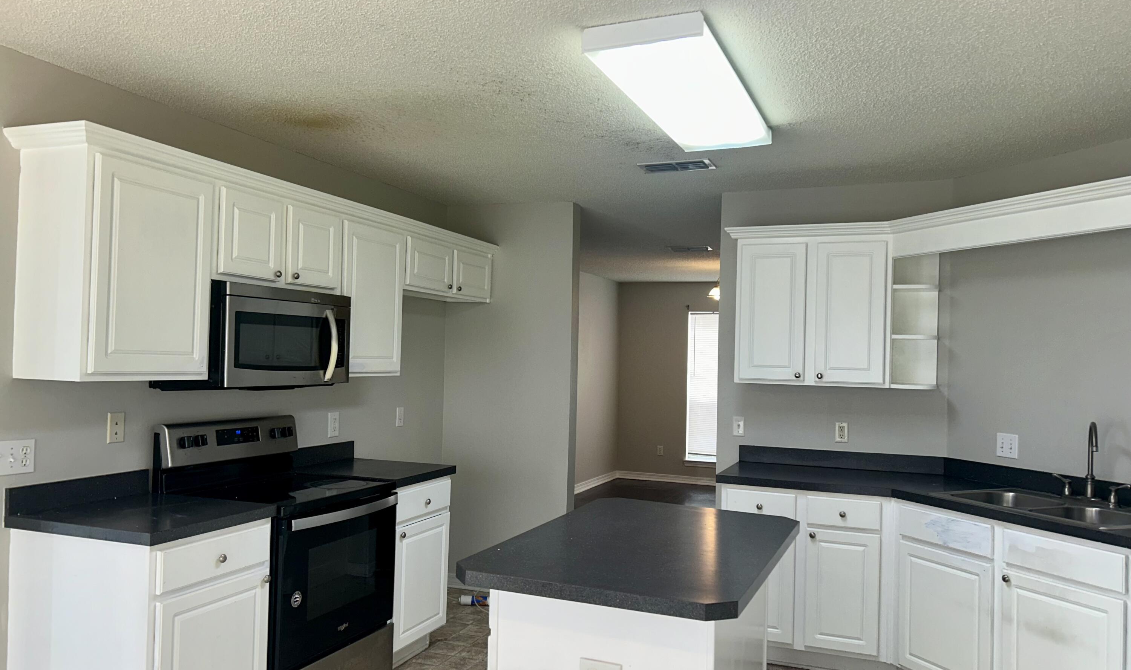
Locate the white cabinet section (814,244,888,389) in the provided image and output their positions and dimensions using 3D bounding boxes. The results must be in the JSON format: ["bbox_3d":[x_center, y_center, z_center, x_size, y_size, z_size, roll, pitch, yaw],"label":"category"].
[{"bbox_3d":[1.490,-0.106,4.414,0.345,0.722,0.335,1,-2,22],"label":"white cabinet section"}]

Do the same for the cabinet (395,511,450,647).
[{"bbox_3d":[-0.909,1.156,4.130,0.511,0.570,0.518,1,-2,22],"label":"cabinet"}]

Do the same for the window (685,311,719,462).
[{"bbox_3d":[1.890,0.635,10.163,0.891,1.808,0.101,1,-2,22],"label":"window"}]

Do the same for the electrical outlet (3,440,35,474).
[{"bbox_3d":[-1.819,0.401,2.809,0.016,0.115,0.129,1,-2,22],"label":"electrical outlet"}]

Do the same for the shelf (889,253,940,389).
[{"bbox_3d":[1.774,-0.072,4.301,0.231,0.695,0.319,1,-2,22],"label":"shelf"}]

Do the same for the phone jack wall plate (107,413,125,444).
[{"bbox_3d":[-1.670,0.345,3.160,0.008,0.114,0.071,0,-2,22],"label":"phone jack wall plate"}]

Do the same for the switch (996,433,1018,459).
[{"bbox_3d":[2.097,0.529,4.045,0.018,0.115,0.117,2,-2,-23],"label":"switch"}]

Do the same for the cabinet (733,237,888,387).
[{"bbox_3d":[1.305,-0.116,4.477,0.761,0.761,0.342,1,-2,22],"label":"cabinet"}]

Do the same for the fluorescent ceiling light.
[{"bbox_3d":[0.440,-0.823,2.933,0.357,0.083,1.214,1,-2,22],"label":"fluorescent ceiling light"}]

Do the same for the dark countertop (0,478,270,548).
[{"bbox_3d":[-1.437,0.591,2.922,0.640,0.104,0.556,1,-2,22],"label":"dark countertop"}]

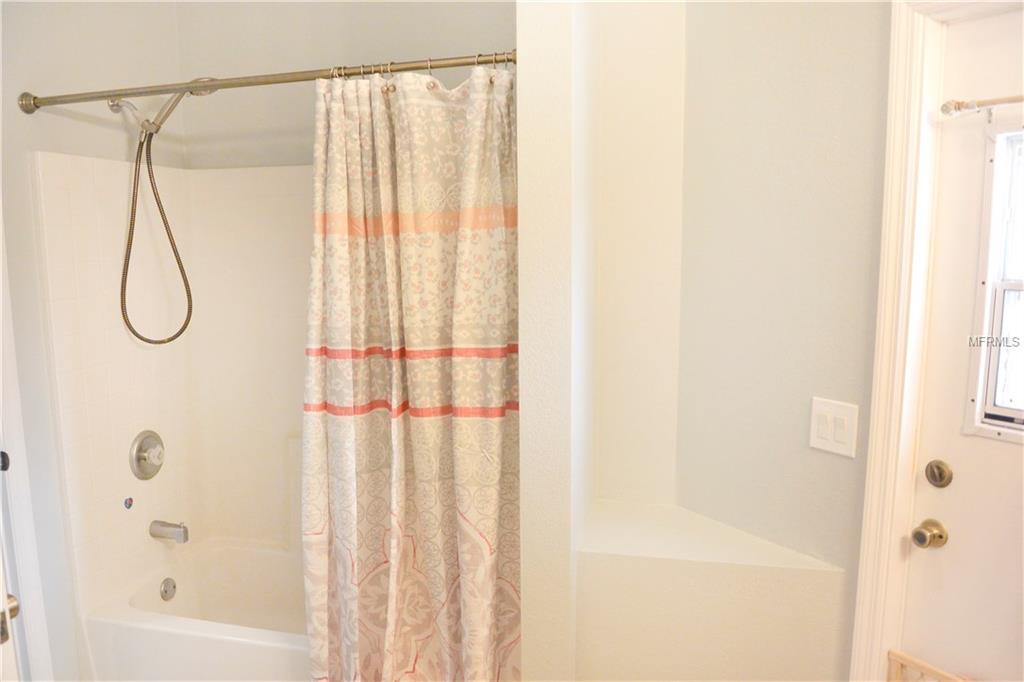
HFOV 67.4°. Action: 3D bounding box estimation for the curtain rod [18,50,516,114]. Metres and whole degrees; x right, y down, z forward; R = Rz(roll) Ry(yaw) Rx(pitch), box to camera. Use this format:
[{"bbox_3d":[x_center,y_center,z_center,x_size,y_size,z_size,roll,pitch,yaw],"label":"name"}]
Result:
[{"bbox_3d":[-0.681,-0.685,2.032,1.520,0.062,0.062,1,8,16],"label":"curtain rod"}]

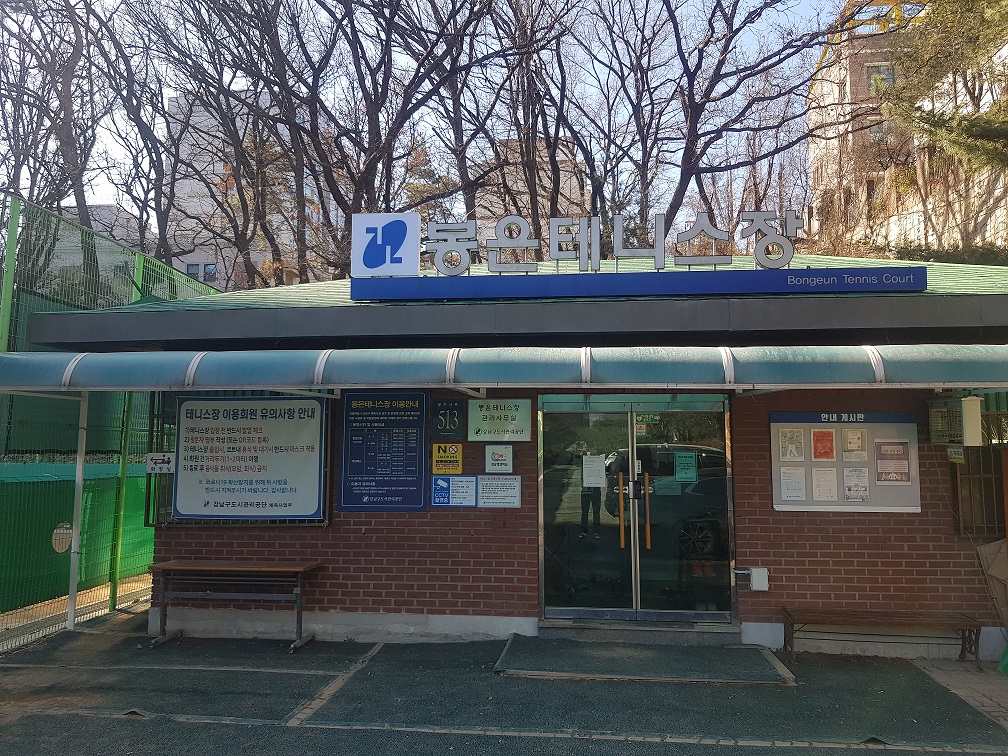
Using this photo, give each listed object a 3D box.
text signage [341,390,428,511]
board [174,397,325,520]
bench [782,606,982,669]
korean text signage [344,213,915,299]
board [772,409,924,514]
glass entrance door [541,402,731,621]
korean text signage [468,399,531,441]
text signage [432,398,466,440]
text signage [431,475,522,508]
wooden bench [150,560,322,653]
[{"bbox_3d":[-1.152,0.691,7.325,0.878,1.191,0.040,0,-7,6],"label":"text signage"},{"bbox_3d":[-2.473,0.774,7.356,1.505,1.169,0.030,0,-7,6],"label":"board"},{"bbox_3d":[3.207,2.225,6.443,1.484,0.396,0.381,-1,-7,8],"label":"bench"},{"bbox_3d":[1.114,-1.116,6.840,5.077,0.784,0.130,0,-7,6],"label":"korean text signage"},{"bbox_3d":[3.088,0.762,6.876,1.279,0.891,0.045,0,-7,6],"label":"board"},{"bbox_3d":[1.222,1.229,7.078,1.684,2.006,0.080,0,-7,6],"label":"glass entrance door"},{"bbox_3d":[-0.040,0.408,7.248,0.604,0.399,0.030,0,-7,6],"label":"korean text signage"},{"bbox_3d":[-0.530,0.404,7.299,0.321,0.387,0.030,0,-7,6],"label":"text signage"},{"bbox_3d":[-0.258,1.082,7.193,0.852,0.301,0.030,0,-7,6],"label":"text signage"},{"bbox_3d":[-2.481,2.098,7.016,1.464,0.722,0.451,0,-7,6],"label":"wooden bench"}]

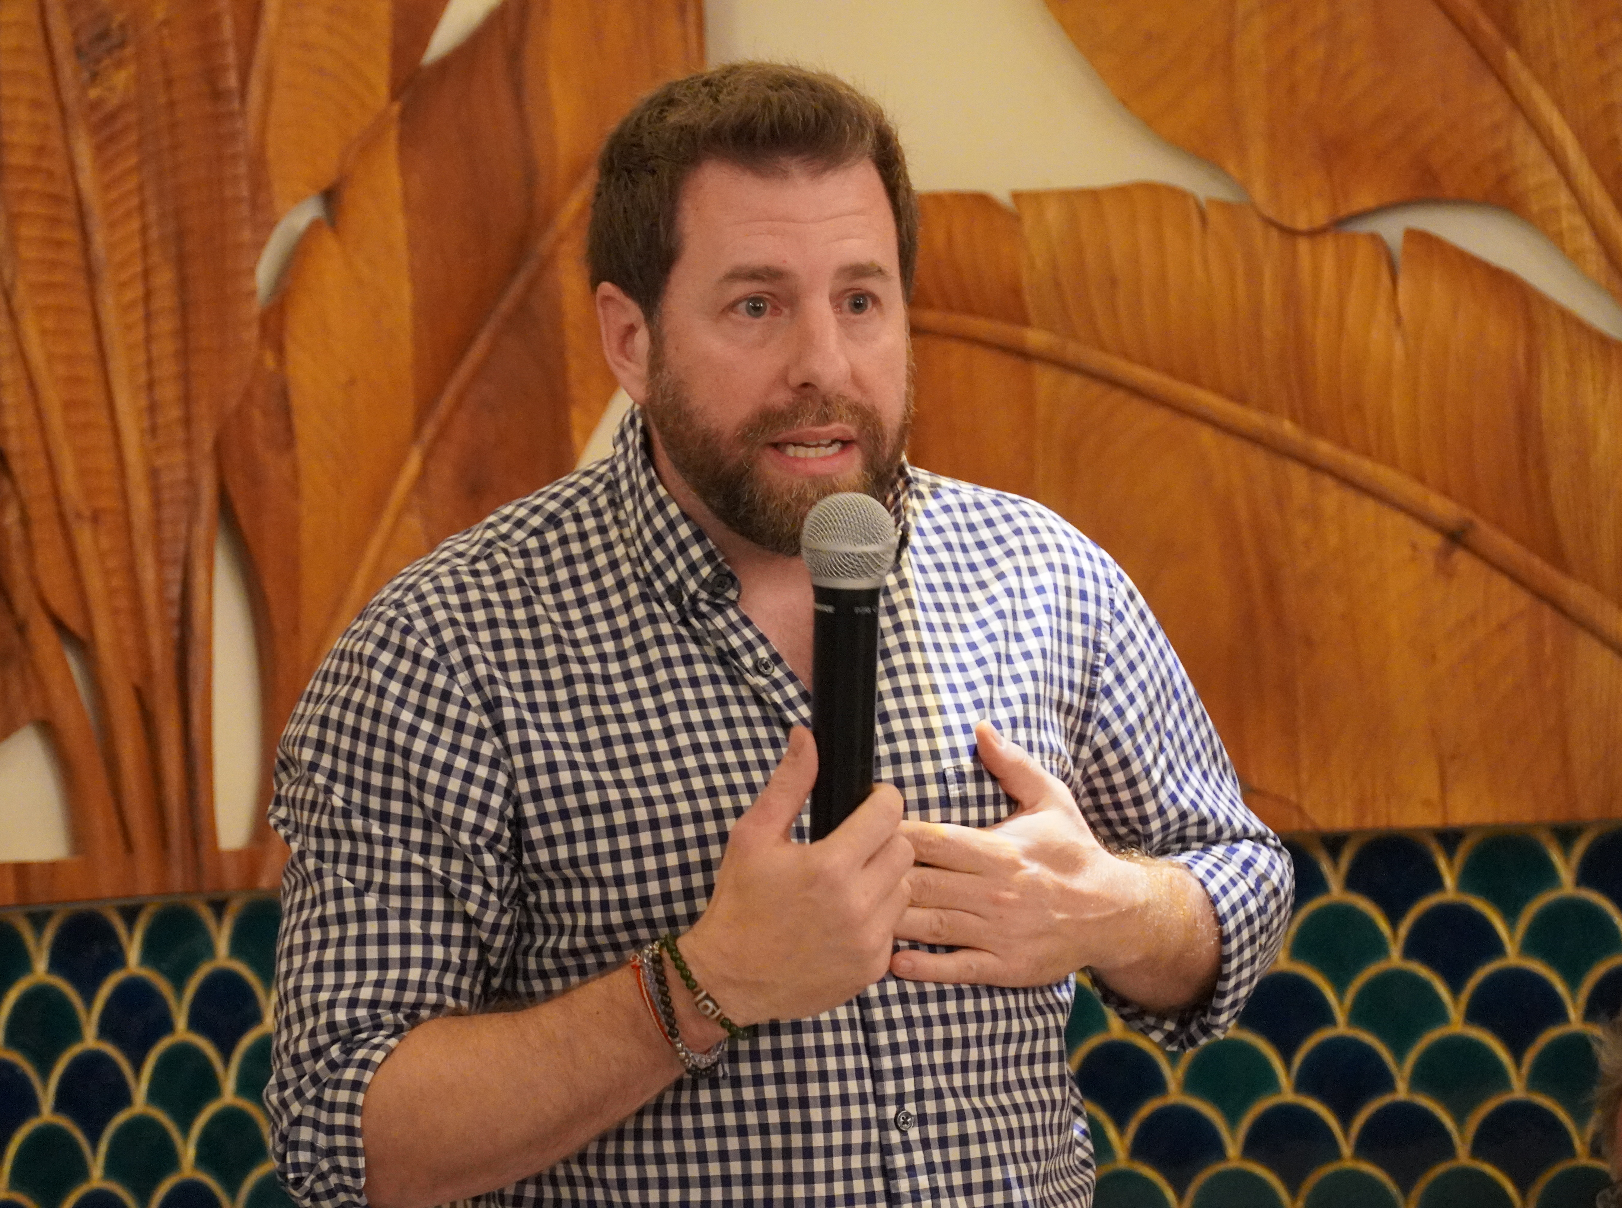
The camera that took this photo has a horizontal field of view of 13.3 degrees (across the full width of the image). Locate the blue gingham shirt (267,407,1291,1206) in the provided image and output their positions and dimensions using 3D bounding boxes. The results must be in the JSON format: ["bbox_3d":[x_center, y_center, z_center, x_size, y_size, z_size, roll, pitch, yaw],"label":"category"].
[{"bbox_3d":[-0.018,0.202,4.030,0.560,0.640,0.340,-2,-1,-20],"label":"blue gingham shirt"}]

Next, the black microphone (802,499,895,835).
[{"bbox_3d":[0.018,0.054,3.820,0.052,0.235,0.052,1,9,0],"label":"black microphone"}]

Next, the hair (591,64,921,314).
[{"bbox_3d":[-0.033,-0.232,3.980,0.180,0.165,0.210,-2,-1,-24],"label":"hair"}]

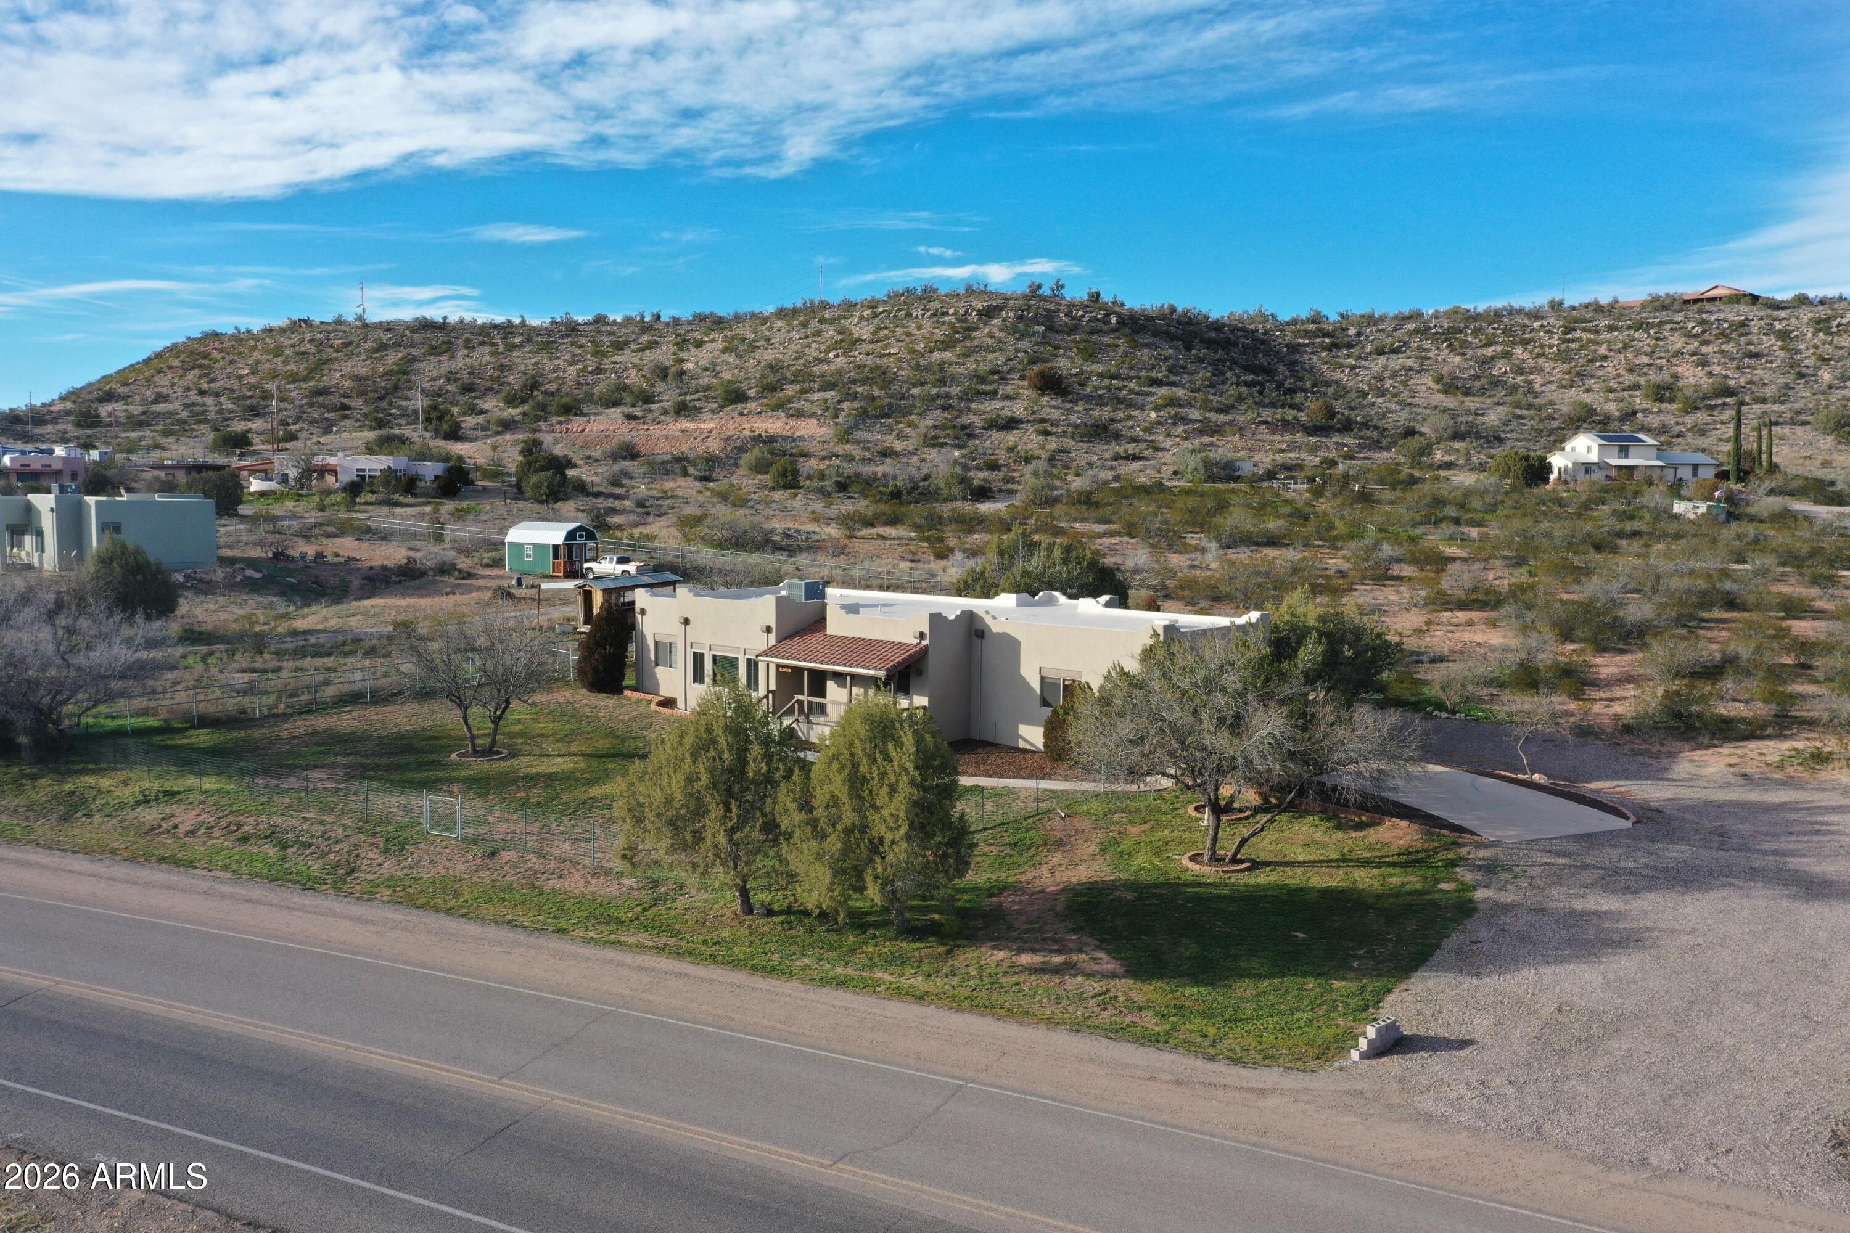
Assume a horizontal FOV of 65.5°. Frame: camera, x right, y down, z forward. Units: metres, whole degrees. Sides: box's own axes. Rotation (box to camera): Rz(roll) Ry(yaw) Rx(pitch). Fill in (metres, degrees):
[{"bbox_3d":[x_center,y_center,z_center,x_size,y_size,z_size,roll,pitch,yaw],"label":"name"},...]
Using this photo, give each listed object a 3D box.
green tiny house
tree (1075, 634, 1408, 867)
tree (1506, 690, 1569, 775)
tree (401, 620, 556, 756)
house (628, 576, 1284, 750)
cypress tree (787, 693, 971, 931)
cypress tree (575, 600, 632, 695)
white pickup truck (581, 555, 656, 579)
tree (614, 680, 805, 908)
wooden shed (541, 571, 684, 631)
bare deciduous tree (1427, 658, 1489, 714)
[{"bbox_3d":[-30.370,-5.483,117.356,6.400,4.350,4.000,4,6,30],"label":"green tiny house"},{"bbox_3d":[8.419,3.399,37.717,8.839,6.219,7.955,1,5,0],"label":"tree"},{"bbox_3d":[20.721,3.950,48.468,2.175,2.957,2.066,1,5,0],"label":"tree"},{"bbox_3d":[-15.762,2.475,50.592,5.355,4.765,5.087,1,5,0],"label":"tree"},{"bbox_3d":[-0.540,1.611,58.306,25.420,5.125,12.300,5,7,41],"label":"house"},{"bbox_3d":[-1.015,4.407,32.358,4.116,5.412,4.116,1,5,0],"label":"cypress tree"},{"bbox_3d":[-14.061,1.351,62.970,2.449,4.107,2.449,1,5,0],"label":"cypress tree"},{"bbox_3d":[-23.915,-3.893,112.300,5.750,1.870,2.000,4,6,30],"label":"white pickup truck"},{"bbox_3d":[-5.036,4.198,33.434,4.253,5.547,4.253,1,5,0],"label":"tree"},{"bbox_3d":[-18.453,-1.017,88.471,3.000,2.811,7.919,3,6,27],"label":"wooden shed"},{"bbox_3d":[22.529,2.901,60.708,2.540,2.278,2.540,1,5,0],"label":"bare deciduous tree"}]

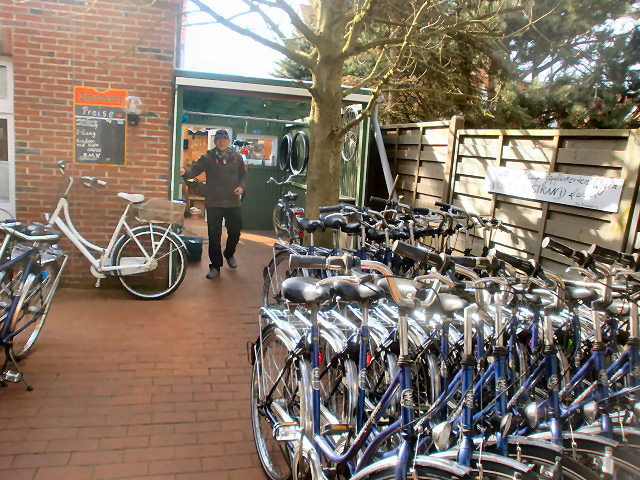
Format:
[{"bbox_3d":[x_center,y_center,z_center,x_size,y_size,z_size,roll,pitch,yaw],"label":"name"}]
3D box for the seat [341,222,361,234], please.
[{"bbox_3d":[0.247,-0.093,4.200,0.190,0.105,0.260,0,11,-25],"label":"seat"}]

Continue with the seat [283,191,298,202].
[{"bbox_3d":[-0.383,-0.587,6.950,0.190,0.110,0.270,-6,13,-15],"label":"seat"}]

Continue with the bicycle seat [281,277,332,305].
[{"bbox_3d":[-0.055,0.222,2.280,0.200,0.100,0.255,-2,12,-27],"label":"bicycle seat"}]

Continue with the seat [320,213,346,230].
[{"bbox_3d":[0.111,-0.148,4.250,0.200,0.100,0.255,-3,12,-31],"label":"seat"}]

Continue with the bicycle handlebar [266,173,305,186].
[{"bbox_3d":[-0.479,-0.865,7.400,0.580,0.160,0.240,-6,13,-15],"label":"bicycle handlebar"}]

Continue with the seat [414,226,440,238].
[{"bbox_3d":[0.858,-0.060,4.150,0.200,0.100,0.255,-3,12,-31],"label":"seat"}]

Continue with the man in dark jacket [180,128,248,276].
[{"bbox_3d":[-1.239,-0.438,6.091,0.700,1.690,0.520,2,11,-7],"label":"man in dark jacket"}]

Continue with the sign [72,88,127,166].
[{"bbox_3d":[-2.164,-1.119,5.104,0.505,0.745,0.030,3,10,-9],"label":"sign"}]

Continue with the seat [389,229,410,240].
[{"bbox_3d":[0.614,-0.043,4.050,0.200,0.100,0.255,-3,12,-31],"label":"seat"}]

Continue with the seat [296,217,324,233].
[{"bbox_3d":[-0.075,-0.119,4.100,0.200,0.100,0.255,-3,12,-31],"label":"seat"}]

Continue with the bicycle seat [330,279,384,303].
[{"bbox_3d":[0.176,0.227,2.330,0.200,0.100,0.255,-2,12,-27],"label":"bicycle seat"}]

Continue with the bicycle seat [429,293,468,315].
[{"bbox_3d":[0.608,0.301,2.530,0.190,0.105,0.260,-1,11,-26],"label":"bicycle seat"}]

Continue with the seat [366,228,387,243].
[{"bbox_3d":[0.457,-0.036,4.150,0.190,0.105,0.260,0,11,-25],"label":"seat"}]

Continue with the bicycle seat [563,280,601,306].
[{"bbox_3d":[1.323,0.267,2.630,0.200,0.100,0.255,-2,12,-27],"label":"bicycle seat"}]

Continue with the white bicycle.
[{"bbox_3d":[-2.147,-0.015,4.841,1.820,1.170,0.620,3,10,-9],"label":"white bicycle"}]

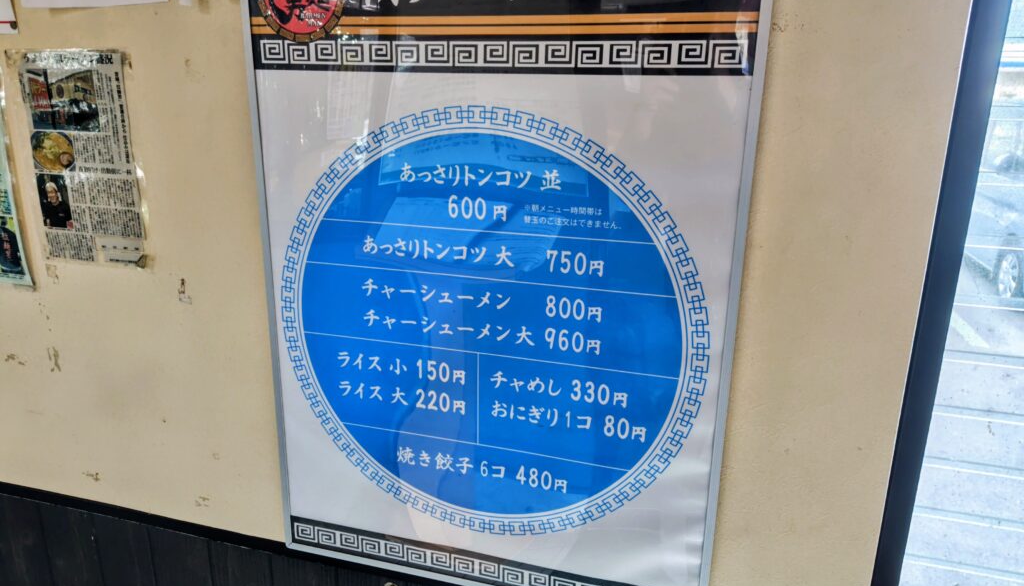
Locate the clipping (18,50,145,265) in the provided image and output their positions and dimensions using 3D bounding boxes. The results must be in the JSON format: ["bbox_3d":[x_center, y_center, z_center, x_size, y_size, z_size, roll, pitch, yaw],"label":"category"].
[{"bbox_3d":[-0.607,-0.185,0.961,0.186,0.296,0.012,5,16,15],"label":"clipping"}]

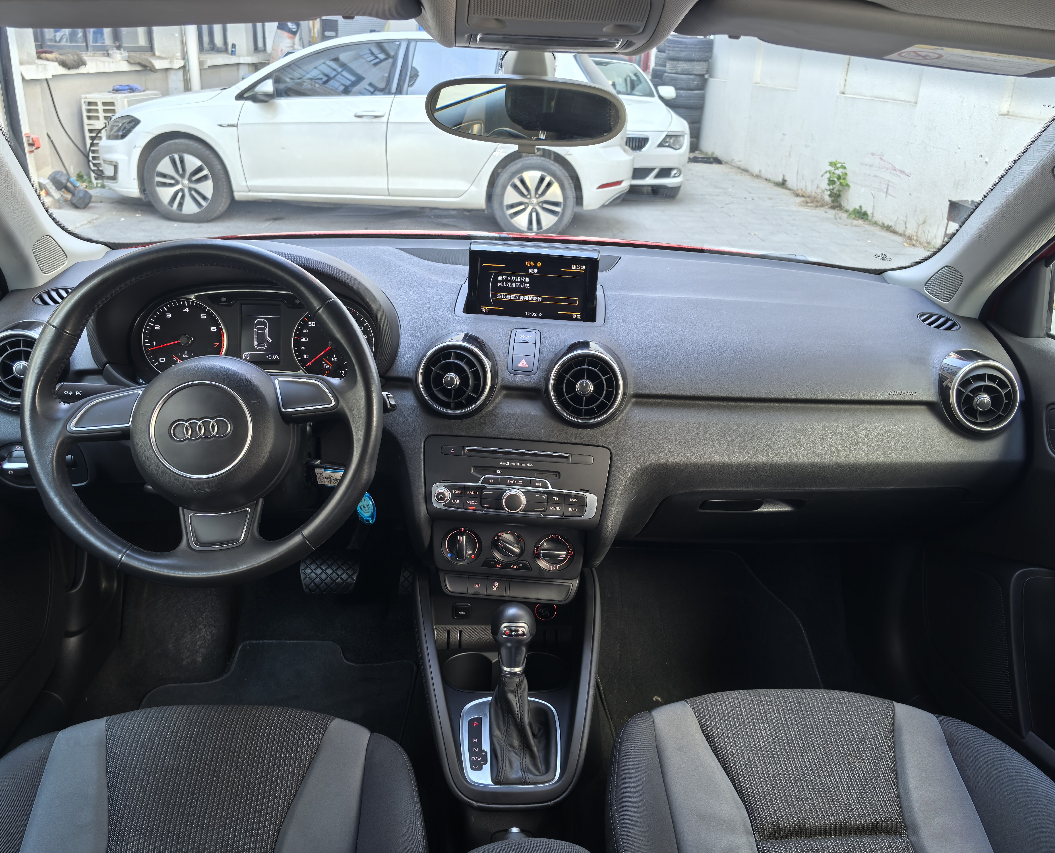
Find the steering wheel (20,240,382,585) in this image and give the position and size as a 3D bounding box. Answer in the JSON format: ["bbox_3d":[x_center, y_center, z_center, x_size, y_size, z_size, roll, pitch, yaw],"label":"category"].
[{"bbox_3d":[-0.343,-0.014,0.964,0.370,0.370,0.110,1,-2,-4],"label":"steering wheel"}]

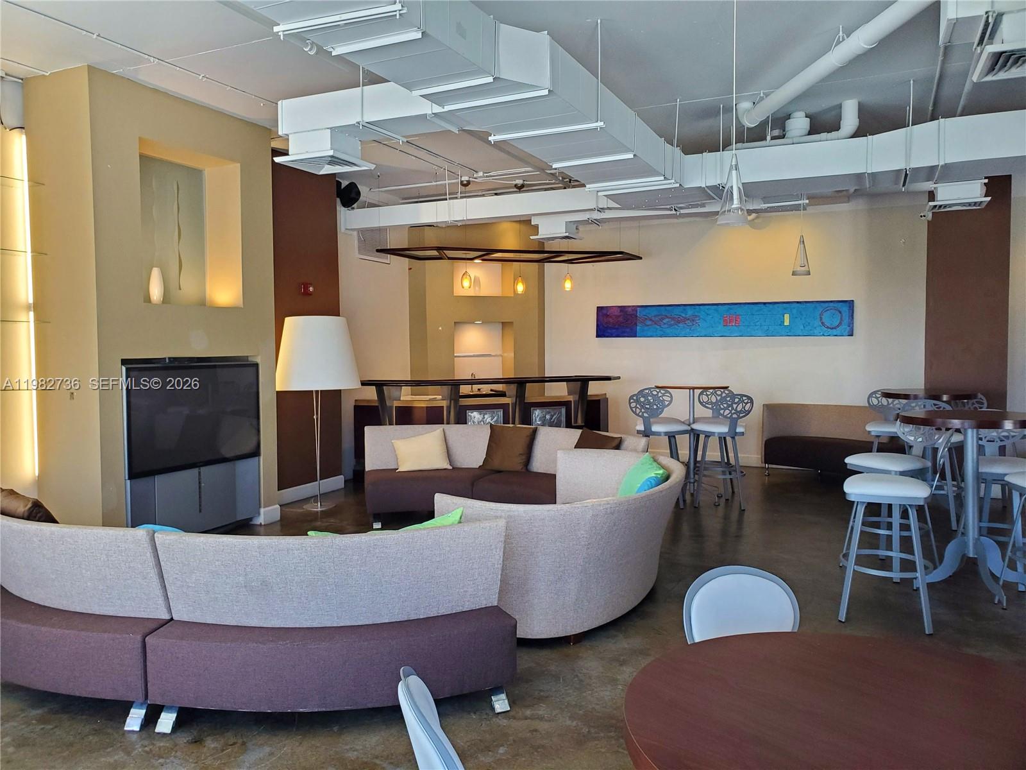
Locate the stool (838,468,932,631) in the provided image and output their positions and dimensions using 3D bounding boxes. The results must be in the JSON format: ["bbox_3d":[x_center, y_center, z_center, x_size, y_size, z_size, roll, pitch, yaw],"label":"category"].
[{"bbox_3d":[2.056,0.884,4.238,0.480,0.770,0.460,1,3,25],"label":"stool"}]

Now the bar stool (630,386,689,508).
[{"bbox_3d":[1.364,0.587,7.156,0.470,1.050,0.570,3,4,44],"label":"bar stool"}]

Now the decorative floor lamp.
[{"bbox_3d":[-1.800,0.253,7.080,0.810,1.755,0.810,0,3,0],"label":"decorative floor lamp"}]

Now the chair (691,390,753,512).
[{"bbox_3d":[1.929,0.587,7.111,0.470,1.050,0.570,-1,3,-20],"label":"chair"}]

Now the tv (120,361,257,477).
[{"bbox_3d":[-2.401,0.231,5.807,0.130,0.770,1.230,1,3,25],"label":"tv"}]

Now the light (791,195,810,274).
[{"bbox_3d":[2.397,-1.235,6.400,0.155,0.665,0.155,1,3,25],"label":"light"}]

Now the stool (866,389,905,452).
[{"bbox_3d":[3.465,0.583,7.047,0.470,1.050,0.570,1,4,28],"label":"stool"}]

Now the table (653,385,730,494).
[{"bbox_3d":[1.726,0.559,7.411,0.735,1.075,0.735,1,3,25],"label":"table"}]

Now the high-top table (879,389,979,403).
[{"bbox_3d":[3.709,0.589,6.876,0.880,1.055,0.880,1,3,25],"label":"high-top table"}]

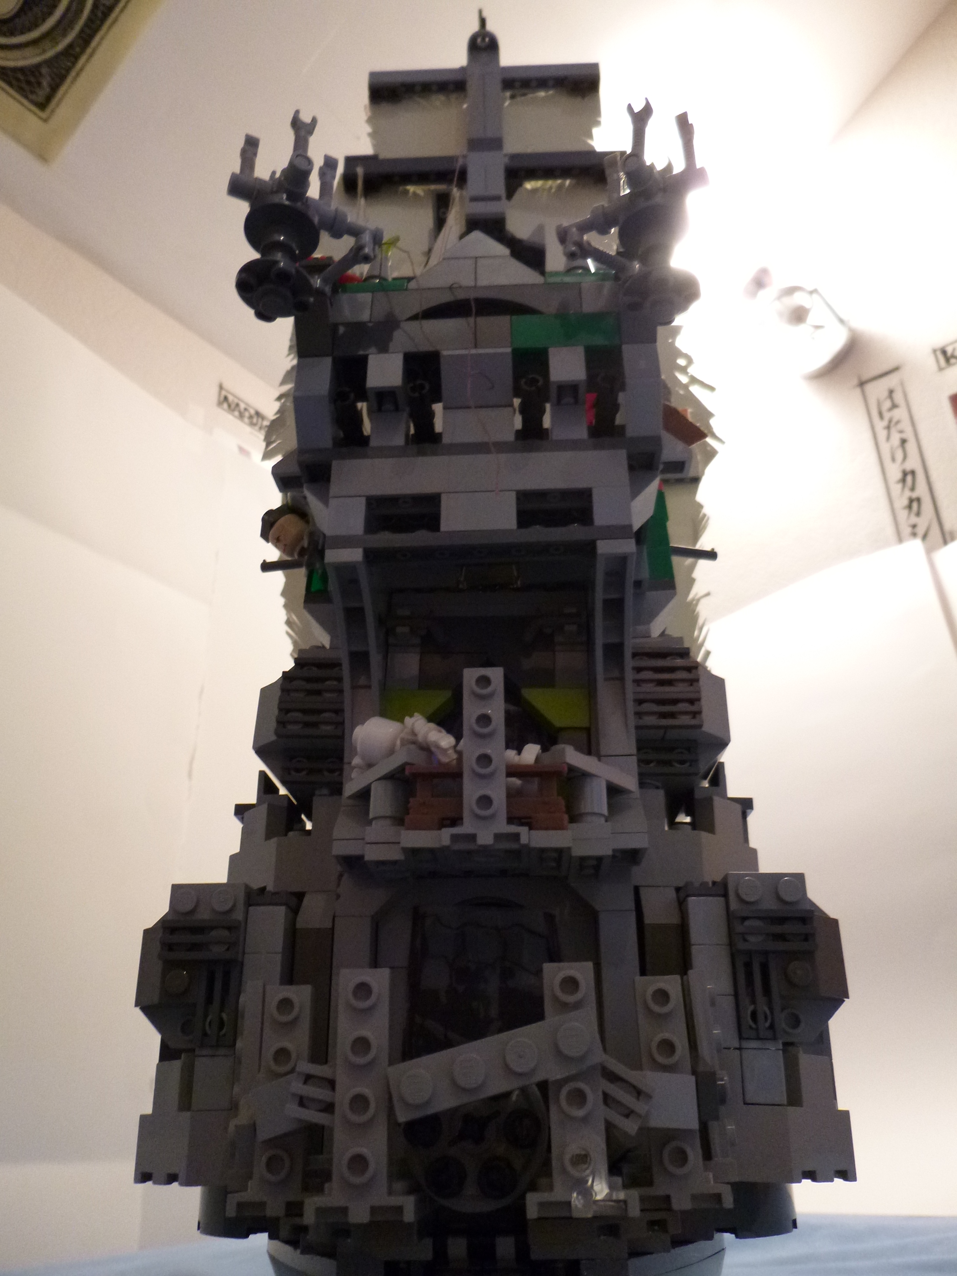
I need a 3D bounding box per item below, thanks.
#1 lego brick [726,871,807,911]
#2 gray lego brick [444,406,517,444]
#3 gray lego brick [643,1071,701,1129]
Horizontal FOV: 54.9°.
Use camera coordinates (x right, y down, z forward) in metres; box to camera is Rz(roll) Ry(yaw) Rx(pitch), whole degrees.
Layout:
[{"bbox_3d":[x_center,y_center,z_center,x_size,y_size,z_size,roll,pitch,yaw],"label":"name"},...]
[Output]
[{"bbox_3d":[0.061,0.055,0.197,0.016,0.009,0.011,-2,-25,2],"label":"lego brick"},{"bbox_3d":[0.000,-0.046,0.209,0.016,0.010,0.008,-2,-25,2],"label":"gray lego brick"},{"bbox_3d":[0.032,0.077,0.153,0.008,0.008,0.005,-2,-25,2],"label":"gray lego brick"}]

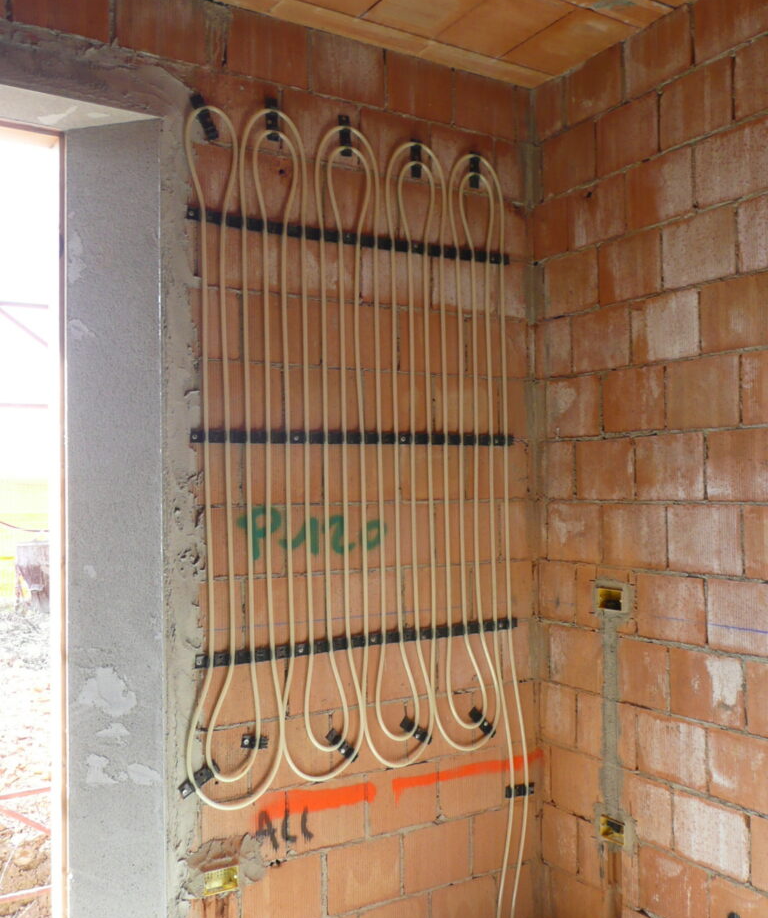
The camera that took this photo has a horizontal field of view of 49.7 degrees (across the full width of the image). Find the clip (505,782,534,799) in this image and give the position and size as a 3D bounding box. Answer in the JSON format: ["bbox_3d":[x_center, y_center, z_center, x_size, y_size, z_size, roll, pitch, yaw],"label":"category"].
[{"bbox_3d":[0.457,1.112,2.771,0.117,0.038,0.024,0,-2,-29],"label":"clip"}]

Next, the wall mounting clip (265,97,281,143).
[{"bbox_3d":[-0.325,-0.988,2.414,0.039,0.124,0.024,0,-2,-29],"label":"wall mounting clip"}]

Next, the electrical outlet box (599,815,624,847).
[{"bbox_3d":[0.729,1.152,2.581,0.046,0.068,0.098,1,-2,-35],"label":"electrical outlet box"}]

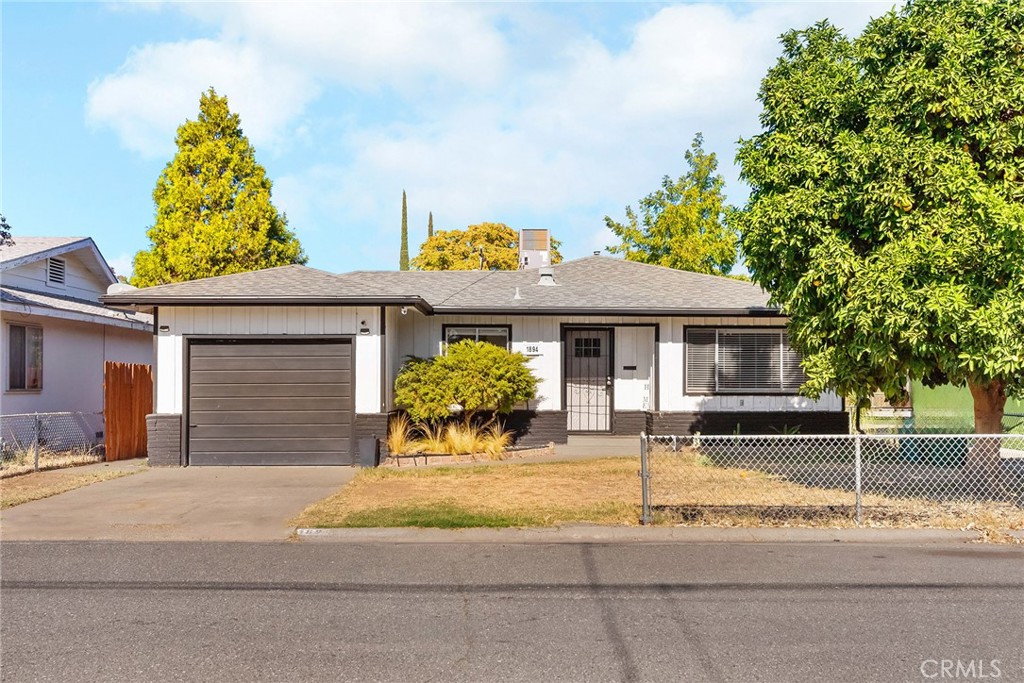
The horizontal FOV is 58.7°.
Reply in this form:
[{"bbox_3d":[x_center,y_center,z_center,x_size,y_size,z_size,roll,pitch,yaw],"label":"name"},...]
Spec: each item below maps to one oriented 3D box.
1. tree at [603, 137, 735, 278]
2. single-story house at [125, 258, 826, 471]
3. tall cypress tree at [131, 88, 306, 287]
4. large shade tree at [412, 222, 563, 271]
[{"bbox_3d":[5.640,-2.100,32.000,5.400,10.400,5.400,0,-2,0],"label":"tree"},{"bbox_3d":[0.120,0.070,20.400,13.400,4.600,11.300,0,-2,0],"label":"single-story house"},{"bbox_3d":[-10.600,-2.950,33.000,6.600,12.200,6.600,0,-2,0],"label":"tall cypress tree"},{"bbox_3d":[-1.130,-0.950,42.000,7.300,9.100,7.300,0,-2,0],"label":"large shade tree"}]

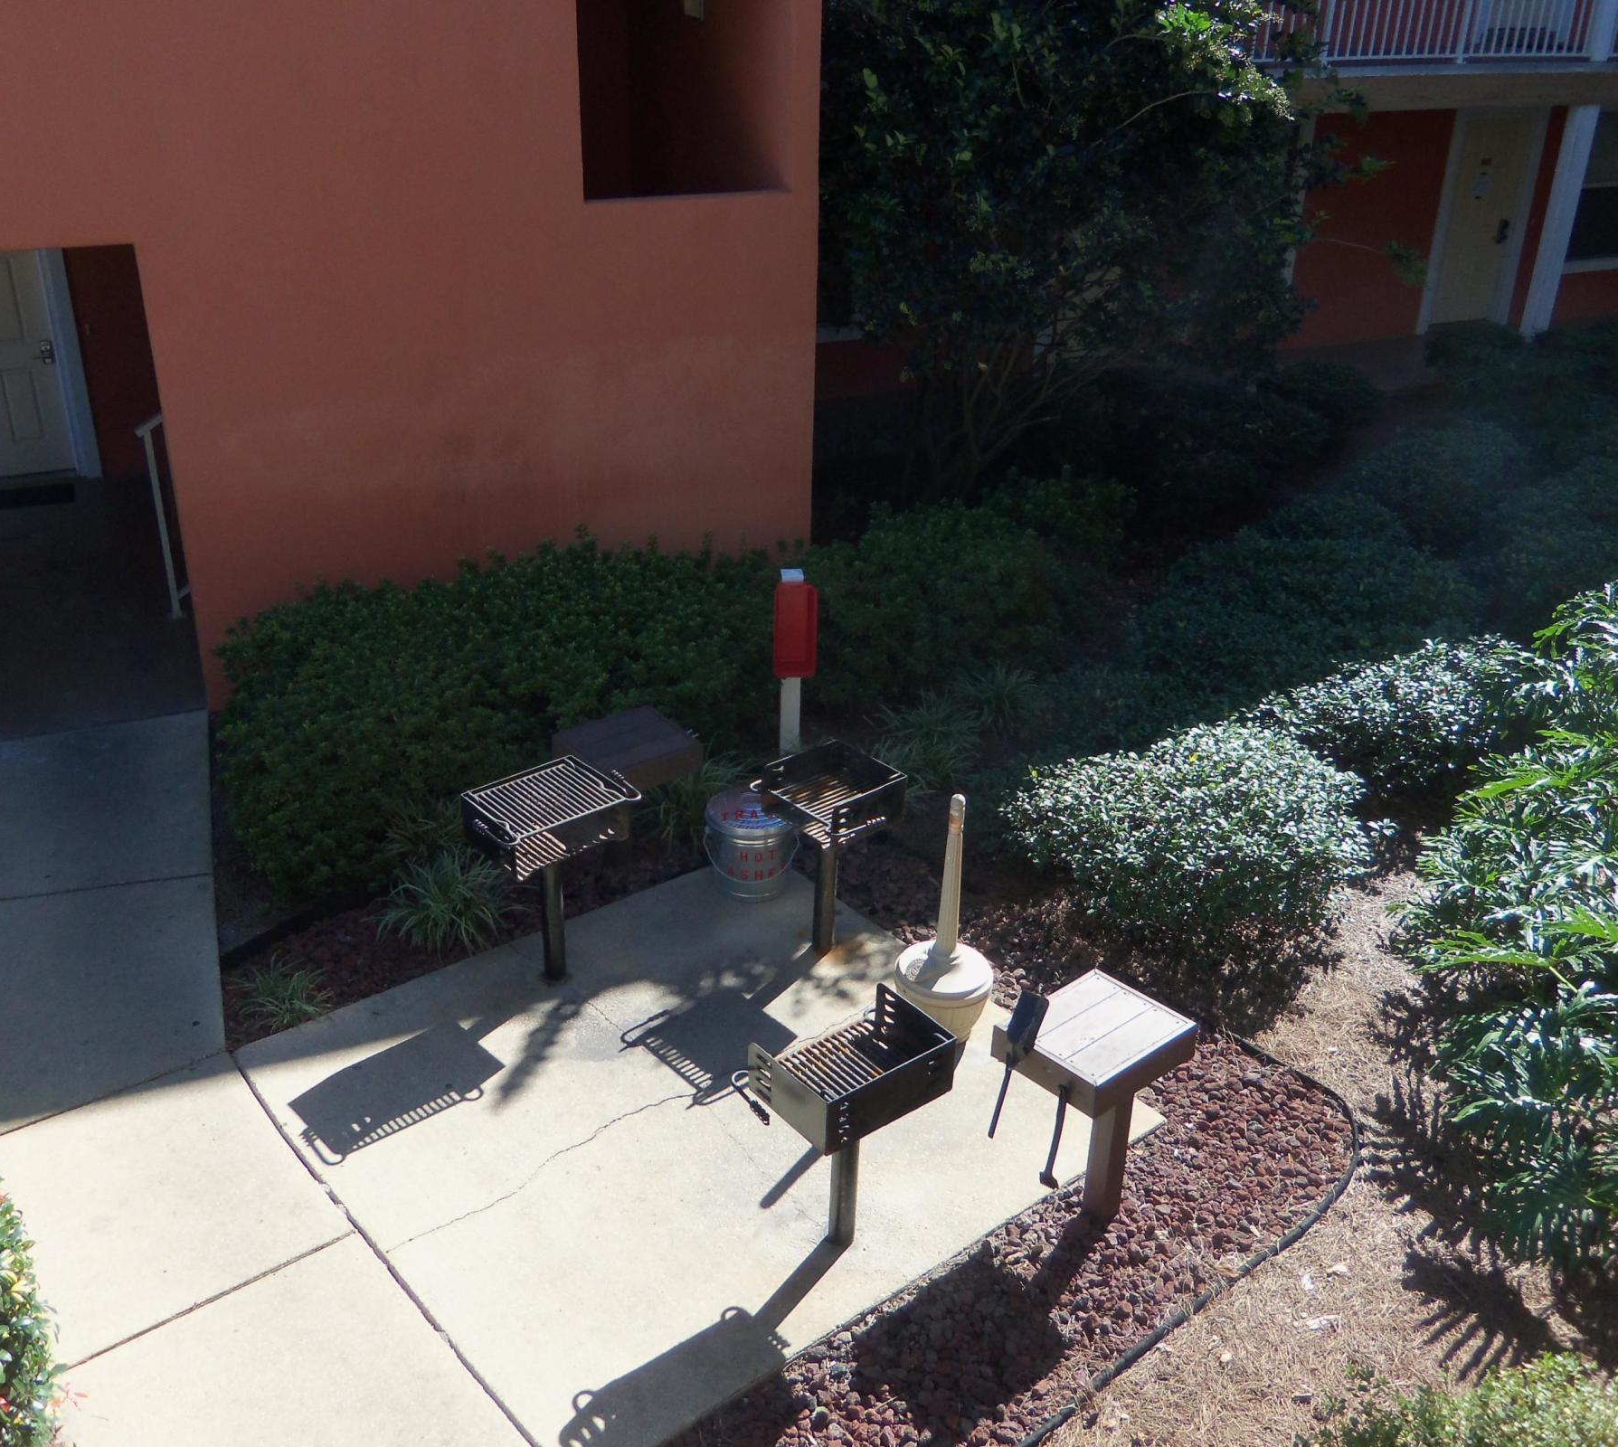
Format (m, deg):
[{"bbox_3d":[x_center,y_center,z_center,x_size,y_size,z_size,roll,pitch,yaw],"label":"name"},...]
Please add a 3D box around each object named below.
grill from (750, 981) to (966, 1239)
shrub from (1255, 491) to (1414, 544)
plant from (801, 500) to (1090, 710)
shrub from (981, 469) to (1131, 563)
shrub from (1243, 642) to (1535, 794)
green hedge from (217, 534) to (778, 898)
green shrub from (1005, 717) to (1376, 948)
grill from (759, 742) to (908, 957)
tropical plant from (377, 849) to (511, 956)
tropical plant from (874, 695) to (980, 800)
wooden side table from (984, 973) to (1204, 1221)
[{"bbox_3d":[0.118,1.354,5.039,0.570,0.822,0.420,-17,31,-34],"label":"grill"},{"bbox_3d":[3.260,-1.040,9.690,0.980,0.750,0.850,1,25,0],"label":"shrub"},{"bbox_3d":[0.795,-0.790,9.553,1.600,0.880,1.400,1,25,0],"label":"plant"},{"bbox_3d":[1.670,-1.360,10.580,0.990,0.630,0.890,1,25,0],"label":"shrub"},{"bbox_3d":[2.990,-0.030,8.130,1.410,0.660,1.150,1,25,0],"label":"shrub"},{"bbox_3d":[-1.464,-0.201,8.020,3.000,0.900,1.550,-11,28,-23],"label":"green hedge"},{"bbox_3d":[1.680,0.480,7.030,1.600,0.720,1.360,1,25,0],"label":"green shrub"},{"bbox_3d":[0.077,0.593,6.598,0.430,0.870,0.560,-17,31,-33],"label":"grill"},{"bbox_3d":[-1.620,0.725,6.885,0.590,0.340,0.560,1,25,0],"label":"tropical plant"},{"bbox_3d":[0.610,0.110,8.000,0.530,0.470,0.580,1,25,0],"label":"tropical plant"},{"bbox_3d":[0.942,1.302,5.288,0.520,0.690,0.430,-20,32,-37],"label":"wooden side table"}]

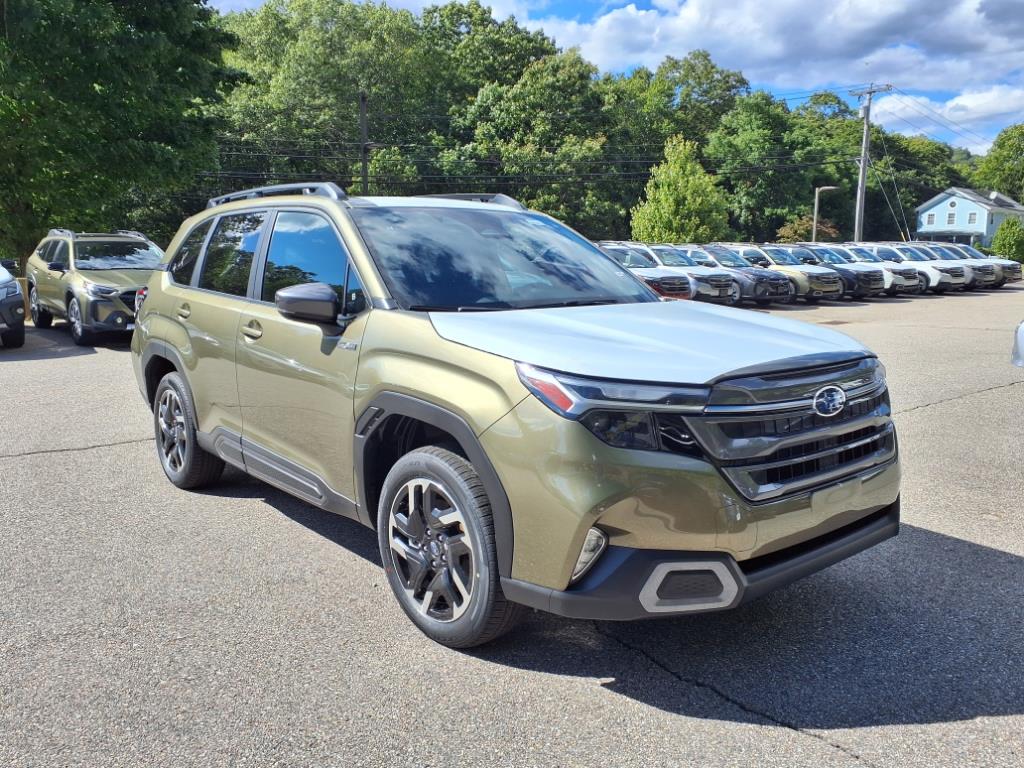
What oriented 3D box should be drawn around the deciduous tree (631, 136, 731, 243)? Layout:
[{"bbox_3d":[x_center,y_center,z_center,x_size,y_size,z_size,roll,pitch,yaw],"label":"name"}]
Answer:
[{"bbox_3d":[7.160,-7.432,34.513,4.300,6.380,4.300,0,9,0],"label":"deciduous tree"}]

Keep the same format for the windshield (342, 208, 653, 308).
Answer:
[{"bbox_3d":[-0.047,-0.607,3.682,1.470,0.150,0.820,-7,43,-40],"label":"windshield"}]

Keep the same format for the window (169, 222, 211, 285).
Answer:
[{"bbox_3d":[-1.871,-0.764,4.640,0.060,0.370,0.440,15,-4,-41],"label":"window"}]

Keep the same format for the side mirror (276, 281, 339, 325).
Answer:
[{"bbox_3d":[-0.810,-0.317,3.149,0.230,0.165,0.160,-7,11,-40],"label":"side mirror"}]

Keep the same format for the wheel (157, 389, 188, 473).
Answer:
[{"bbox_3d":[-1.968,0.276,4.812,0.200,0.500,0.500,-7,11,-40],"label":"wheel"}]

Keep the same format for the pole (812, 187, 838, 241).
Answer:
[{"bbox_3d":[16.083,-7.745,41.390,1.300,4.850,0.300,6,11,30],"label":"pole"}]

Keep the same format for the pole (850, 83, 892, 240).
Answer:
[{"bbox_3d":[18.366,-10.297,41.727,0.400,10.360,2.400,-8,11,-44],"label":"pole"}]

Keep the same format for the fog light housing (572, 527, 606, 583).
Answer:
[{"bbox_3d":[0.229,0.495,2.301,0.125,0.165,0.110,-7,11,-40],"label":"fog light housing"}]

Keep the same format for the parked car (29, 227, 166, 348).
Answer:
[{"bbox_3d":[-6.570,-1.700,13.050,1.880,1.690,4.870,-7,11,-41],"label":"parked car"}]

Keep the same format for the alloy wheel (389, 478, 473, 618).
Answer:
[{"bbox_3d":[-0.223,0.564,2.812,0.190,0.495,0.495,-7,11,-40],"label":"alloy wheel"}]

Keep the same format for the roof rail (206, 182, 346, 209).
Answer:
[{"bbox_3d":[-1.305,-0.980,4.261,0.090,0.130,1.700,-7,11,-40],"label":"roof rail"}]

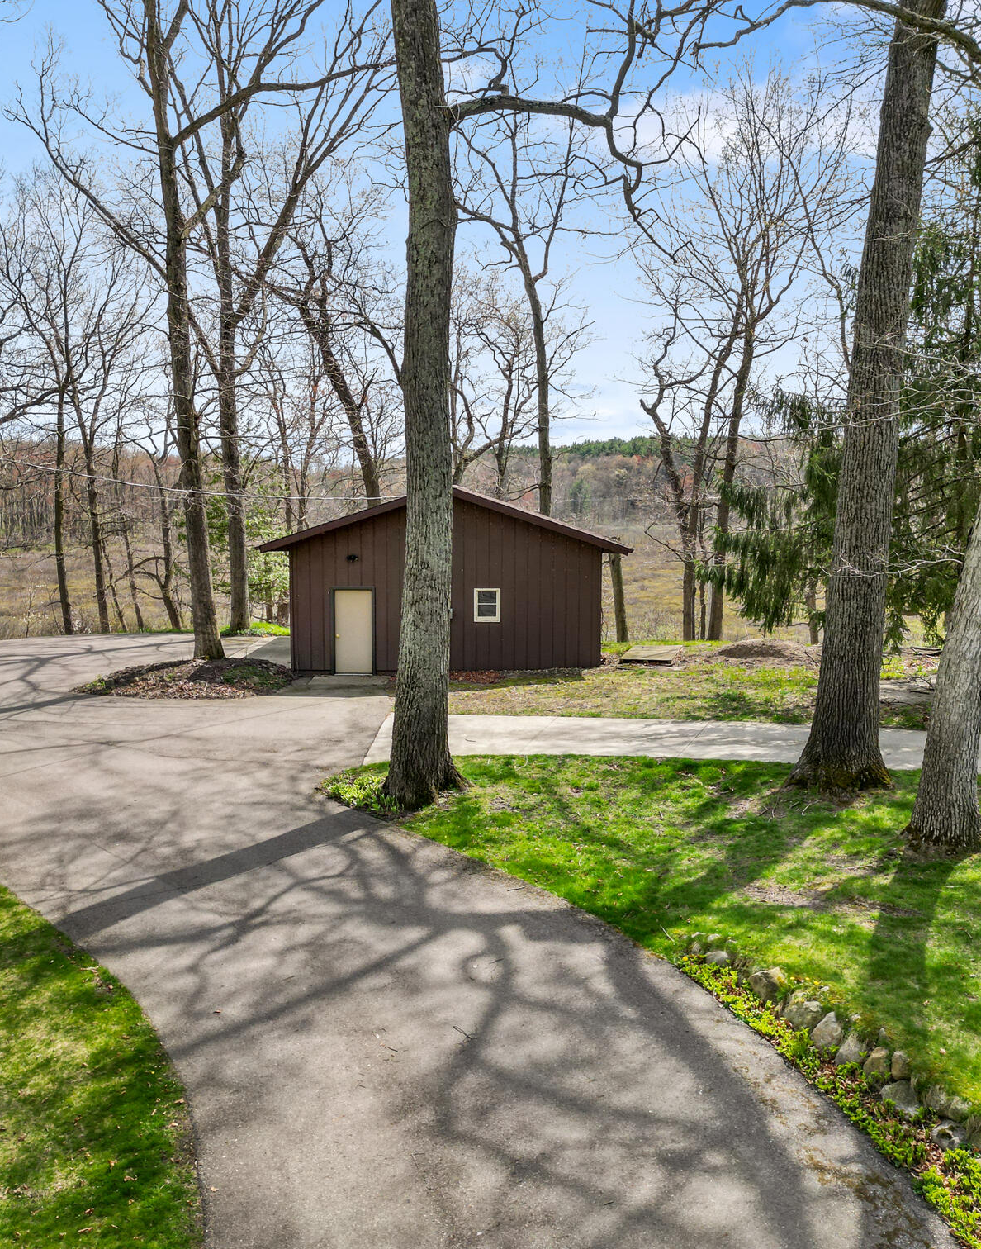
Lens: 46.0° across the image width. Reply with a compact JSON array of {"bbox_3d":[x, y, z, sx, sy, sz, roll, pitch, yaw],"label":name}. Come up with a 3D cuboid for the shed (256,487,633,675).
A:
[{"bbox_3d":[-0.986,-1.435,30.908,8.803,4.488,7.700,0,7,1],"label":"shed"}]

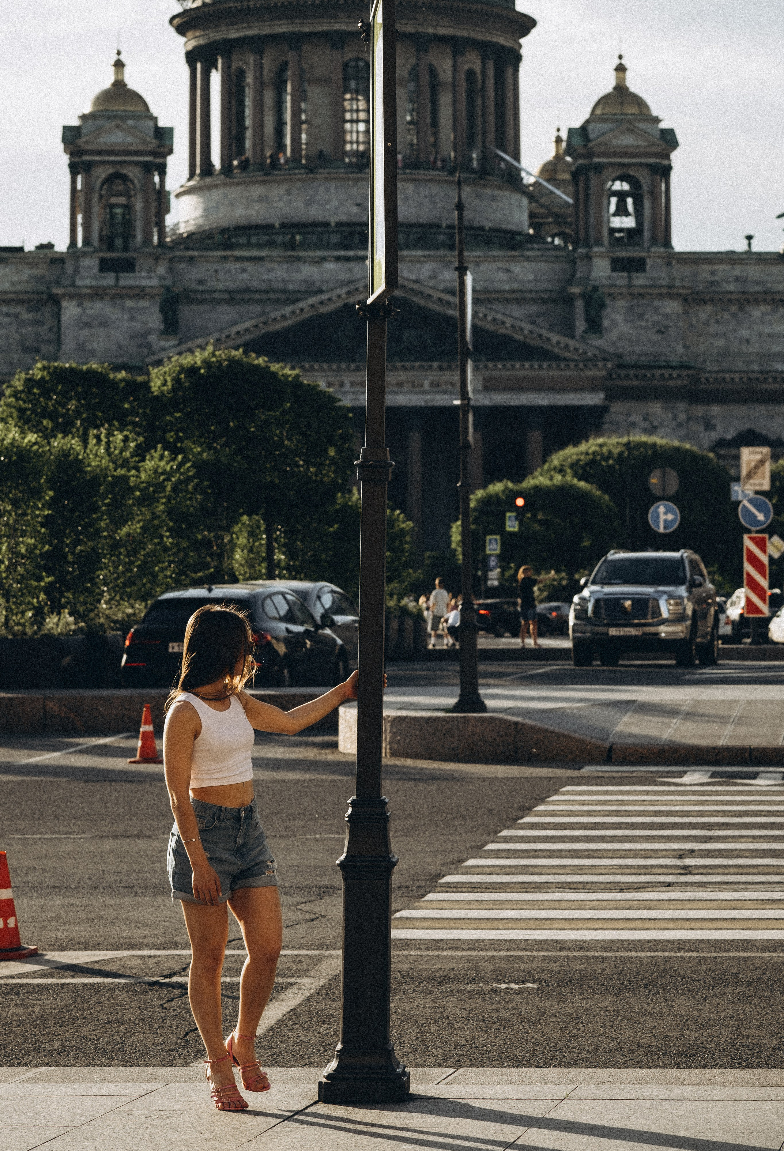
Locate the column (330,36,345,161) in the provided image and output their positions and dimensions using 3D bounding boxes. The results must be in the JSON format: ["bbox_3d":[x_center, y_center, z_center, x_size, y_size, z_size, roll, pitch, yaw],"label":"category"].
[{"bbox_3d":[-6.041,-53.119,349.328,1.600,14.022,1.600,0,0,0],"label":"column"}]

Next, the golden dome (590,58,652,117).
[{"bbox_3d":[24.853,-52.978,340.526,6.750,6.485,6.750,0,0,-3],"label":"golden dome"}]

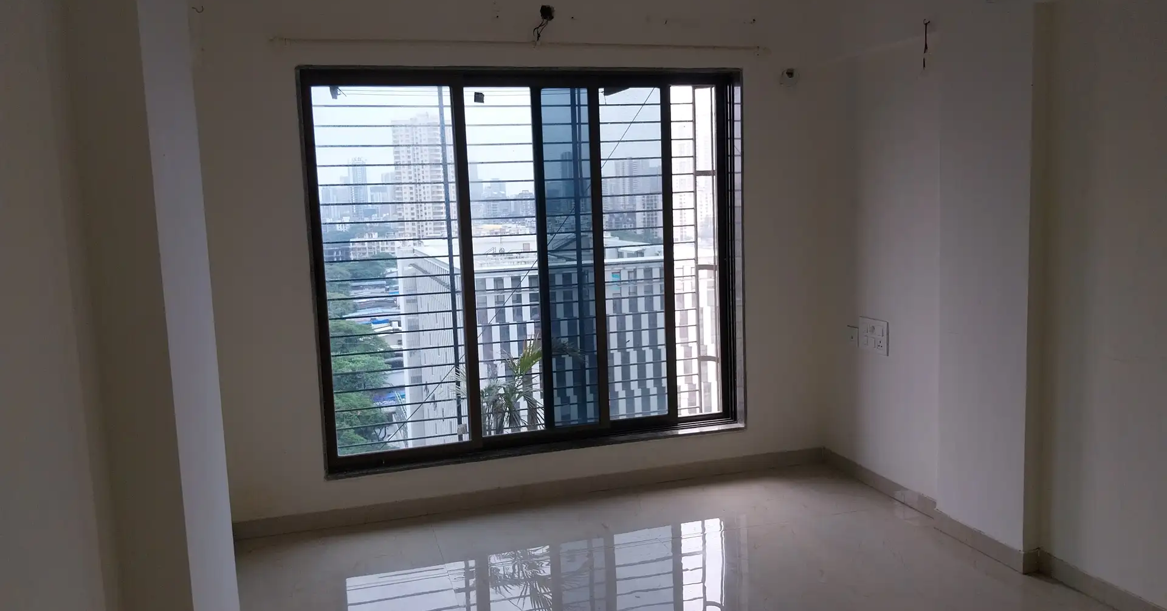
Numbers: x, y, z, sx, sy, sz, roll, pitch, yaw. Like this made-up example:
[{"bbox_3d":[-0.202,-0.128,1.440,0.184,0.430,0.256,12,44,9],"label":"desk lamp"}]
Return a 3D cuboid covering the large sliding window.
[{"bbox_3d":[-0.211,-0.204,4.284,2.128,1.840,0.130,-4,7,-16],"label":"large sliding window"}]

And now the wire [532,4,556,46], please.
[{"bbox_3d":[-0.180,-1.316,4.088,0.110,0.170,0.050,-4,7,-16],"label":"wire"}]

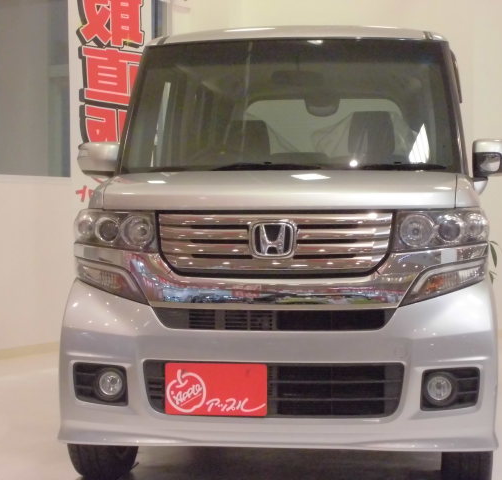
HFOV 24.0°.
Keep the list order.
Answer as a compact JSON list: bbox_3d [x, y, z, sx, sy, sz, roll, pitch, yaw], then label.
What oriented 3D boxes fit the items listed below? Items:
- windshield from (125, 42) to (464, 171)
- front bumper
[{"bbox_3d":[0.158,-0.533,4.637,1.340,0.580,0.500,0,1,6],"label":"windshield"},{"bbox_3d":[0.083,0.402,3.952,1.470,0.563,0.380,0,1,6],"label":"front bumper"}]

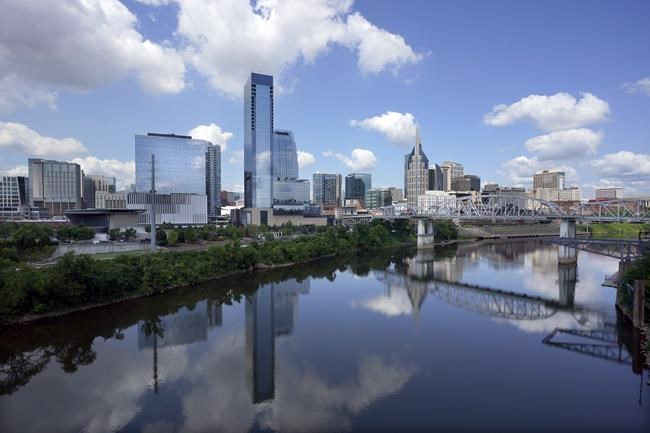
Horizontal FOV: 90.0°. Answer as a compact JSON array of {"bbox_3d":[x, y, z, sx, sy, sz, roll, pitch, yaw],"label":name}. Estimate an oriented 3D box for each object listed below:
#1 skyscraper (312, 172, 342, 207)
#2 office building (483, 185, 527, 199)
[{"bbox_3d":[6.090,-53.770,809.270,52.000,102.000,50.000,-1,1,-30],"label":"skyscraper"},{"bbox_3d":[386.000,-31.680,704.660,68.000,62.000,55.000,0,1,-23],"label":"office building"}]

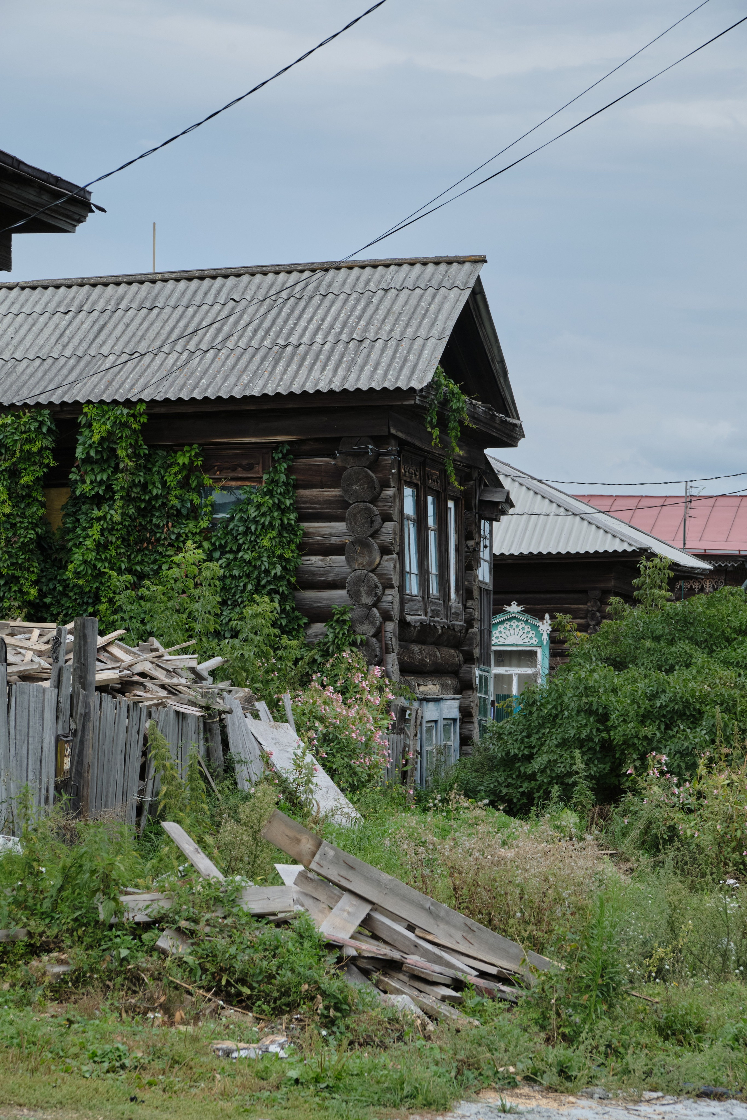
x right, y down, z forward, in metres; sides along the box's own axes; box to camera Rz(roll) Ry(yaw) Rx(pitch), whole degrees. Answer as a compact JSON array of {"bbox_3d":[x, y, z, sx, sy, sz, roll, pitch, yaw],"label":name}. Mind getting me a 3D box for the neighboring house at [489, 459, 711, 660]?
[{"bbox_3d":[1.268,0.852,54.962,8.000,5.340,8.000,-1,-2,13],"label":"neighboring house"}]

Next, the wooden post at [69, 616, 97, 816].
[{"bbox_3d":[-2.613,1.437,29.550,0.205,1.870,0.190,1,-2,13],"label":"wooden post"}]

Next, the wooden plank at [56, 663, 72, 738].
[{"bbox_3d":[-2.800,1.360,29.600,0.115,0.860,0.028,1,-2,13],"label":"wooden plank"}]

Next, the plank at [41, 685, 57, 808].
[{"bbox_3d":[-2.939,1.721,29.600,0.120,1.170,0.028,2,-2,13],"label":"plank"}]

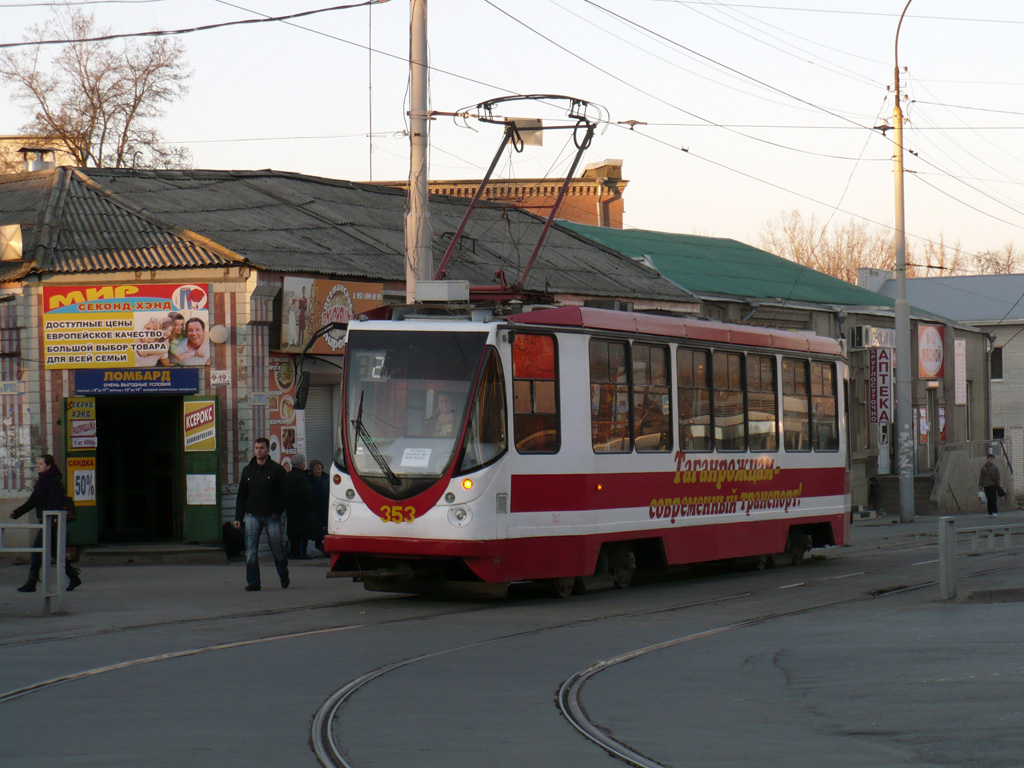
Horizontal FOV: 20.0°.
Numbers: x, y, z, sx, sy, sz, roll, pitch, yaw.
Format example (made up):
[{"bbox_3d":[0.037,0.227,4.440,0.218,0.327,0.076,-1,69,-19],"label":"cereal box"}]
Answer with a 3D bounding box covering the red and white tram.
[{"bbox_3d":[1.464,0.848,37.057,2.500,3.240,14.700,0,-1,21],"label":"red and white tram"}]

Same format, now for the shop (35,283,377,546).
[{"bbox_3d":[-4.876,0.448,47.200,5.300,4.300,4.300,-1,-1,6],"label":"shop"}]

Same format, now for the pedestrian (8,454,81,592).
[{"bbox_3d":[-5.559,1.649,34.400,0.840,1.640,0.520,0,-1,-6],"label":"pedestrian"}]

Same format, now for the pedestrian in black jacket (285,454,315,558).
[{"bbox_3d":[-3.313,1.910,45.200,0.400,1.620,0.480,1,-2,-45],"label":"pedestrian in black jacket"}]

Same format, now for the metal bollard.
[{"bbox_3d":[4.702,1.884,31.300,0.170,0.920,0.180,-1,-2,22],"label":"metal bollard"}]

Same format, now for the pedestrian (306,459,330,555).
[{"bbox_3d":[-2.999,1.942,45.400,0.500,1.540,0.380,-1,-2,18],"label":"pedestrian"}]

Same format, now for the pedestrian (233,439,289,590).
[{"bbox_3d":[-3.007,1.560,34.800,0.600,1.800,0.450,-1,-1,12],"label":"pedestrian"}]

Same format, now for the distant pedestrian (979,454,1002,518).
[{"bbox_3d":[12.132,2.561,73.500,0.560,1.620,0.420,-1,-1,3],"label":"distant pedestrian"}]

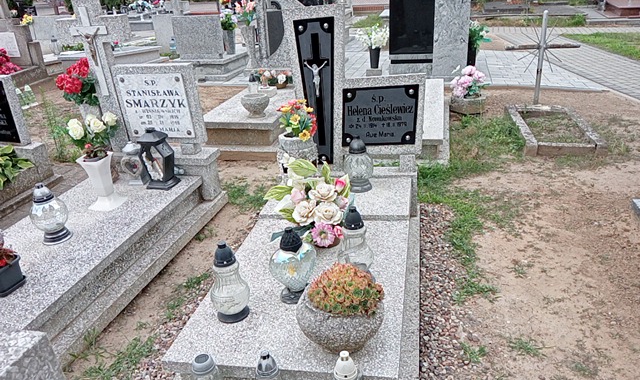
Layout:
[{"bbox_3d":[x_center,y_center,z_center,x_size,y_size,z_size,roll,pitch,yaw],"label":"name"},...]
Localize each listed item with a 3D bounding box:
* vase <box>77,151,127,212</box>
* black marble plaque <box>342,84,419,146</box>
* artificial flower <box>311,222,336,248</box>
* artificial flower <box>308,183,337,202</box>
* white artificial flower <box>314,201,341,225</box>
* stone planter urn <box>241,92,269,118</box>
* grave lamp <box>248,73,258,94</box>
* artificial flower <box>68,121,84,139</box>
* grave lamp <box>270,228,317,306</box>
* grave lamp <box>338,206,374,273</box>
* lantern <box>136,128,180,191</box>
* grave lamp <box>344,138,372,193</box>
[{"bbox_3d":[-1.285,-0.061,3.033,0.195,0.298,0.195,0,23,11],"label":"vase"},{"bbox_3d":[0.344,-0.423,2.982,0.425,0.343,0.020,-2,21,7],"label":"black marble plaque"},{"bbox_3d":[0.015,0.196,2.218,0.108,0.103,0.049,-4,-3,0],"label":"artificial flower"},{"bbox_3d":[0.011,0.010,2.362,0.128,0.090,0.111,-3,20,0],"label":"artificial flower"},{"bbox_3d":[0.037,0.100,2.204,0.112,0.093,0.073,-4,-3,1],"label":"white artificial flower"},{"bbox_3d":[-0.602,-0.793,4.872,0.270,0.190,0.270,2,22,11],"label":"stone planter urn"},{"bbox_3d":[-0.744,-1.170,5.691,0.093,0.213,0.093,0,22,12],"label":"grave lamp"},{"bbox_3d":[-1.367,-0.333,2.897,0.102,0.111,0.102,-13,22,-24],"label":"artificial flower"},{"bbox_3d":[-0.107,0.277,1.943,0.179,0.290,0.127,-3,21,4],"label":"grave lamp"},{"bbox_3d":[0.142,0.210,2.042,0.145,0.306,0.145,0,22,12],"label":"grave lamp"},{"bbox_3d":[-0.984,-0.201,3.152,0.176,0.363,0.171,0,22,12],"label":"lantern"},{"bbox_3d":[0.224,-0.151,2.974,0.163,0.300,0.163,-2,20,4],"label":"grave lamp"}]

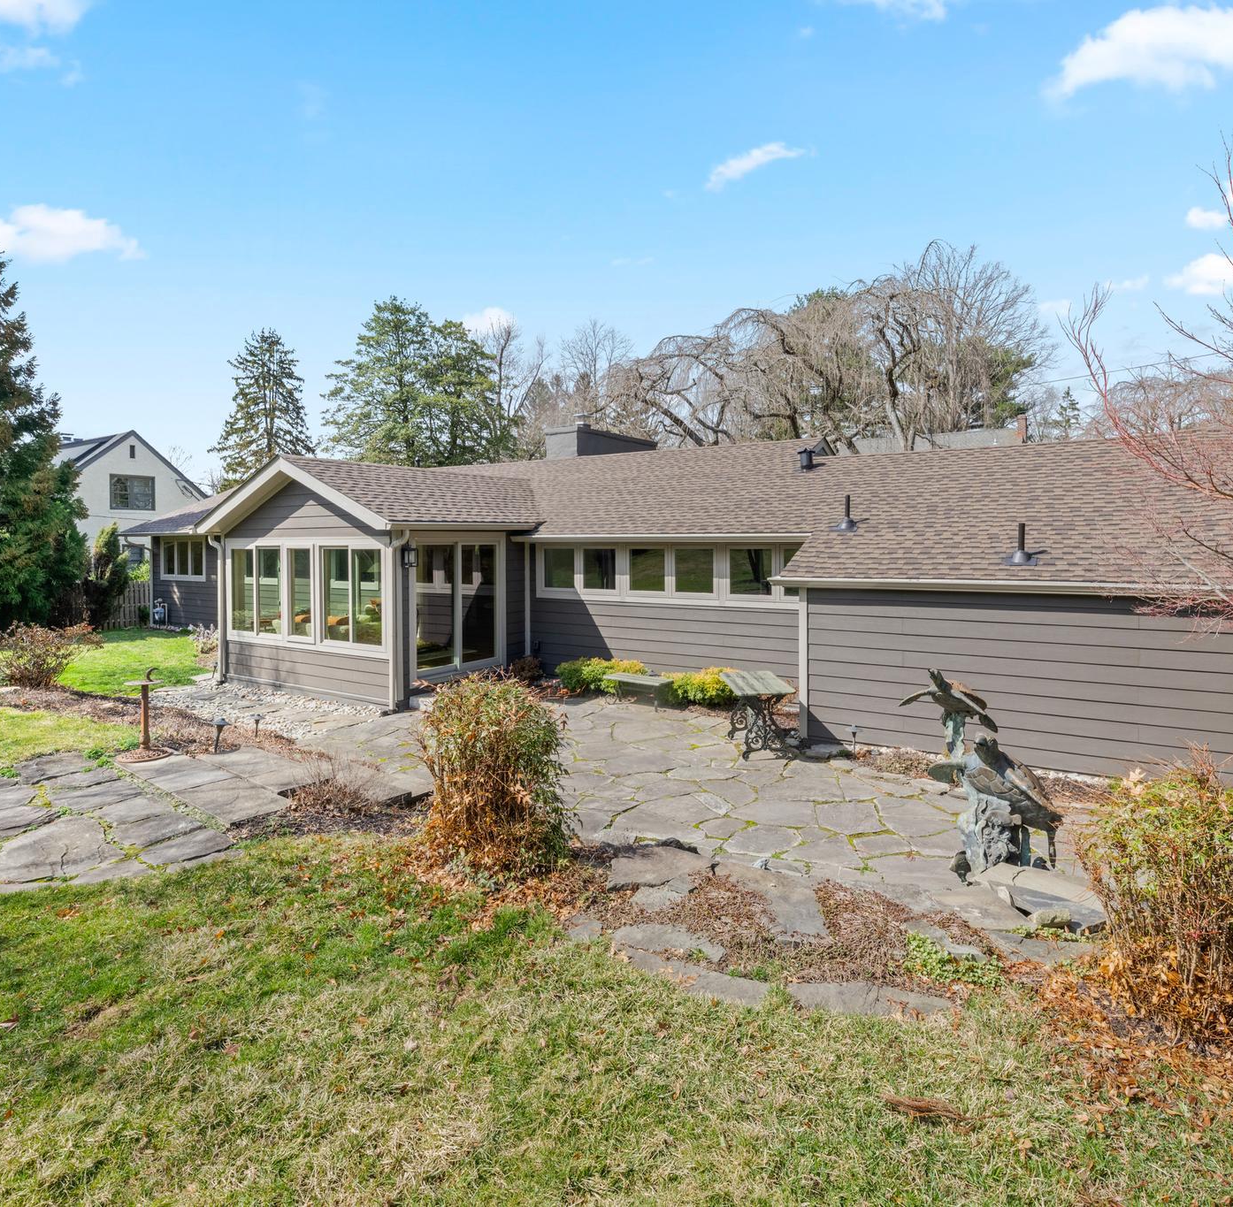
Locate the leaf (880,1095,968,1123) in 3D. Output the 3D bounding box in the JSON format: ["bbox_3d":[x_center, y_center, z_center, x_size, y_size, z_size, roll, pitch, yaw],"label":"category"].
[{"bbox_3d":[1.210,1.985,2.760,0.330,0.050,0.120,1,4,16],"label":"leaf"}]

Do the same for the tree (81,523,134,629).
[{"bbox_3d":[-13.200,-0.720,18.300,1.300,2.750,1.200,-4,5,-37],"label":"tree"}]

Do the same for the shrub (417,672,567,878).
[{"bbox_3d":[-0.930,1.170,5.300,1.050,1.360,1.000,0,4,0],"label":"shrub"}]

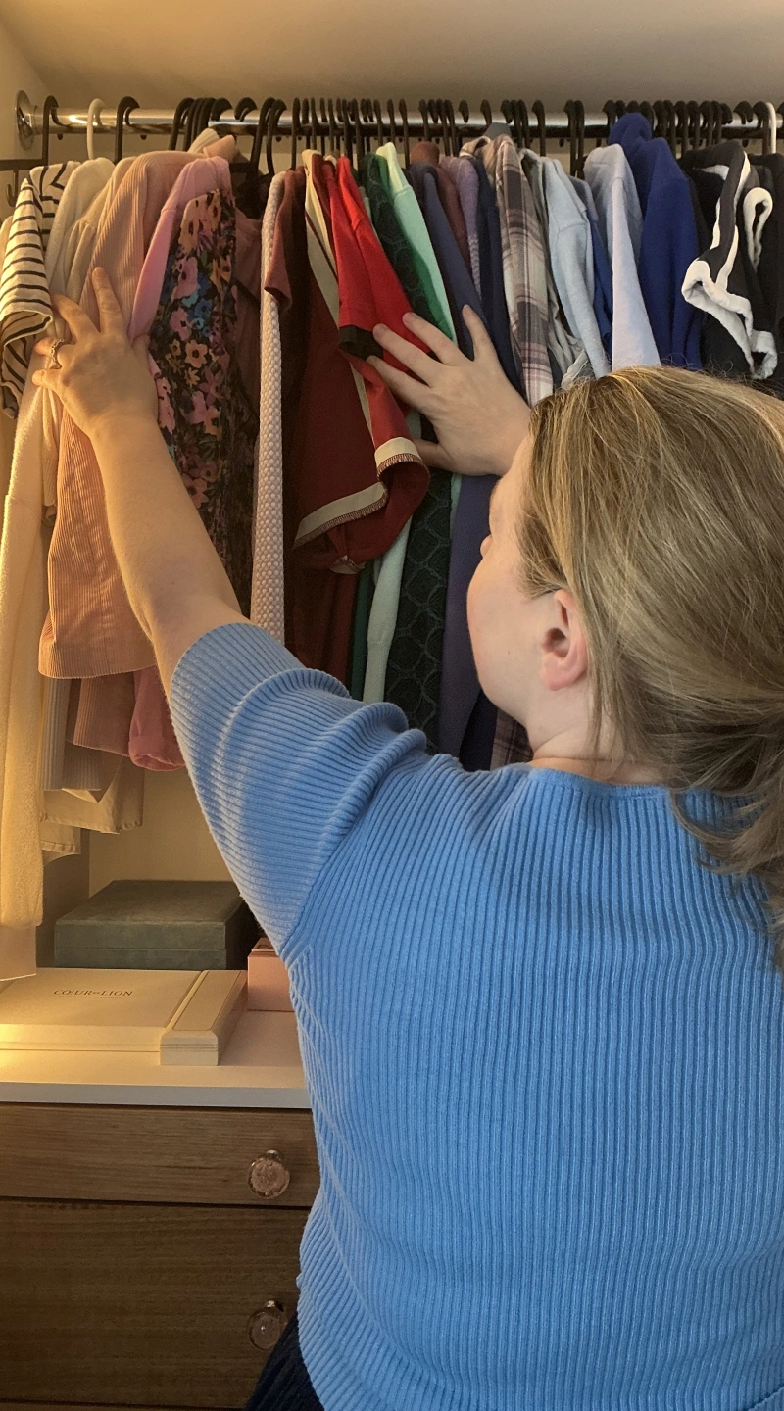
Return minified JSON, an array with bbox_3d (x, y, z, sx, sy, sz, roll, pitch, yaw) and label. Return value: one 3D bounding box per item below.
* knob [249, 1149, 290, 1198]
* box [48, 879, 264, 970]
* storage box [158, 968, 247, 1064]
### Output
[{"bbox_3d":[-0.117,0.449,1.094,0.039,0.039,0.042,1,3,1],"label":"knob"},{"bbox_3d":[-0.305,0.305,1.530,0.212,0.092,0.257,1,3,1],"label":"box"},{"bbox_3d":[-0.205,0.346,1.279,0.059,0.035,0.223,1,3,1],"label":"storage box"}]

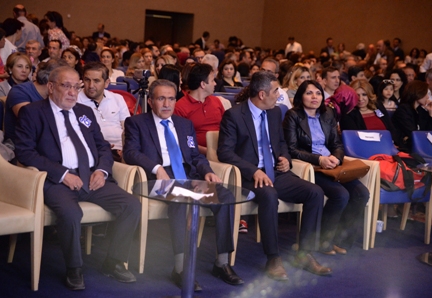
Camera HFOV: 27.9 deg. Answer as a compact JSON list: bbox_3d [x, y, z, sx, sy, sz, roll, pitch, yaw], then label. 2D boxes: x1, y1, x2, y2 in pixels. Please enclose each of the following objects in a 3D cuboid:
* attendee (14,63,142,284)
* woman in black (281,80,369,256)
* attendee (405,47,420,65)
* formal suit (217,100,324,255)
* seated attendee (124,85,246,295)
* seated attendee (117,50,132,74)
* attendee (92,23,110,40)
[{"bbox_3d":[-0.887,0.151,5.464,0.690,1.320,0.680,-1,9,-32],"label":"attendee"},{"bbox_3d":[0.812,0.130,6.637,0.580,1.270,0.640,-1,9,-34],"label":"woman in black"},{"bbox_3d":[4.798,-1.724,21.420,0.500,1.500,0.420,3,8,-5],"label":"attendee"},{"bbox_3d":[0.366,0.172,6.263,0.640,0.970,0.670,-1,9,-34],"label":"formal suit"},{"bbox_3d":[-0.194,0.189,5.752,0.660,1.260,0.910,-1,9,-34],"label":"seated attendee"},{"bbox_3d":[-1.383,-0.881,13.214,0.500,1.220,0.720,-1,9,-30],"label":"seated attendee"},{"bbox_3d":[-3.042,-2.496,22.900,0.530,1.600,0.420,2,8,-15],"label":"attendee"}]

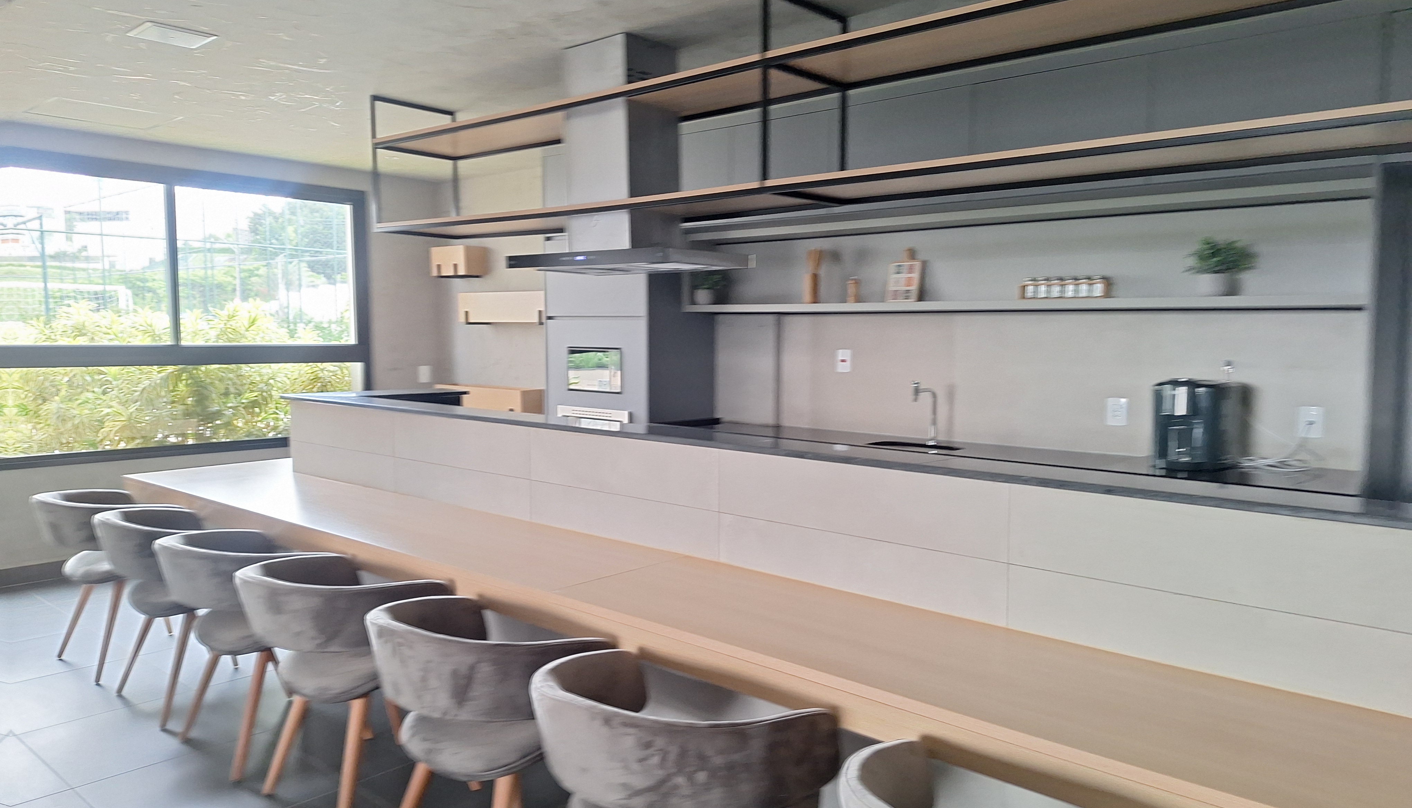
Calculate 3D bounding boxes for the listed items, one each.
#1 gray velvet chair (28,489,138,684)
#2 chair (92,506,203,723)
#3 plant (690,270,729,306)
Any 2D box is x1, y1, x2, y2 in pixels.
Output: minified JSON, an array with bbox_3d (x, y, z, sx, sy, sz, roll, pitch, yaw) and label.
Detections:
[{"bbox_3d":[-2.569,0.750,4.101,0.565,0.760,0.580,4,6,41],"label":"gray velvet chair"},{"bbox_3d":[-2.050,0.788,3.676,0.565,0.760,0.580,4,6,41],"label":"chair"},{"bbox_3d":[0.009,-0.683,5.348,0.220,0.230,0.220,0,5,0],"label":"plant"}]

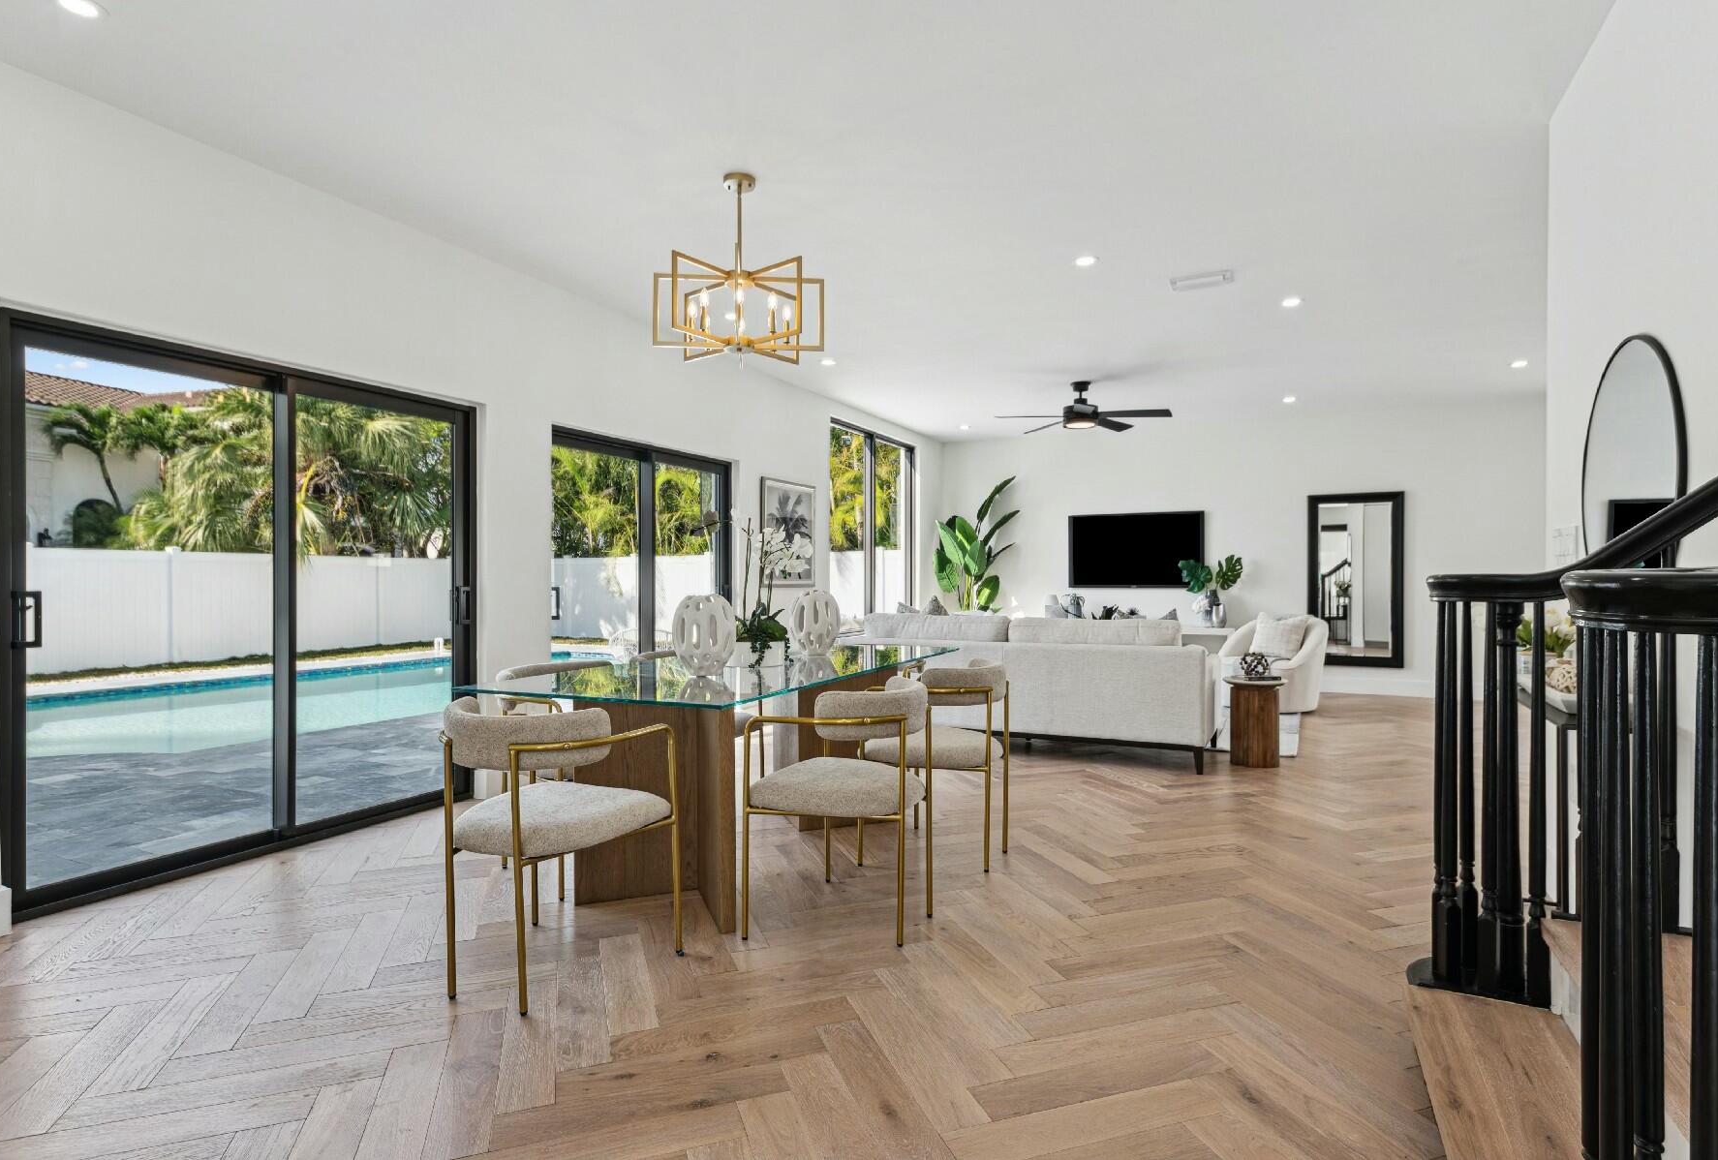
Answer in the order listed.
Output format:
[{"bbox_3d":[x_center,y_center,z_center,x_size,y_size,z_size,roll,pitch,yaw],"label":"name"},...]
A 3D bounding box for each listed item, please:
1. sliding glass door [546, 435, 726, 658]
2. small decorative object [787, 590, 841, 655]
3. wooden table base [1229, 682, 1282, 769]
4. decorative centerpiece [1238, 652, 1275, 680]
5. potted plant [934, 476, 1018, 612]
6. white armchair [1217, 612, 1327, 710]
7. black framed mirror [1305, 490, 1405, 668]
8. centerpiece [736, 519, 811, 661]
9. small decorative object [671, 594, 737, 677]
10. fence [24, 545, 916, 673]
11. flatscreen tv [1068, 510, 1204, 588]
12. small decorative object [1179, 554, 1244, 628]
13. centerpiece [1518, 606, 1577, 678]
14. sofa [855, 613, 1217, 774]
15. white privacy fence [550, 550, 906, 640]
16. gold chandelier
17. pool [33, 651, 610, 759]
[{"bbox_3d":[-1.424,0.116,5.737,0.110,2.000,1.860,0,0,26],"label":"sliding glass door"},{"bbox_3d":[-0.220,0.210,4.260,0.240,0.315,0.240,0,0,0],"label":"small decorative object"},{"bbox_3d":[2.432,0.885,5.347,0.300,0.500,0.280,0,0,26],"label":"wooden table base"},{"bbox_3d":[2.489,0.534,5.463,0.174,0.164,0.174,0,0,26],"label":"decorative centerpiece"},{"bbox_3d":[1.276,-0.023,9.733,0.900,2.220,0.800,0,0,26],"label":"potted plant"},{"bbox_3d":[3.671,0.722,7.702,0.810,0.810,0.820,0,0,-26],"label":"white armchair"},{"bbox_3d":[4.893,0.001,8.595,0.830,1.710,0.050,0,0,26],"label":"black framed mirror"},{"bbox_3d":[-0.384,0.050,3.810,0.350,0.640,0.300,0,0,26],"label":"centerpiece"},{"bbox_3d":[-0.664,0.238,3.738,0.268,0.342,0.268,0,0,0],"label":"small decorative object"},{"bbox_3d":[-5.519,0.434,13.660,10.600,1.870,10.200,0,0,26],"label":"fence"},{"bbox_3d":[3.046,-0.324,9.608,1.450,0.820,0.070,0,0,26],"label":"flatscreen tv"},{"bbox_3d":[3.678,0.113,9.109,0.615,0.763,0.377,0,0,26],"label":"small decorative object"},{"bbox_3d":[2.268,0.204,2.875,0.178,0.238,0.218,0,0,26],"label":"centerpiece"},{"bbox_3d":[1.124,0.693,5.992,2.420,0.860,0.960,0,0,26],"label":"sofa"},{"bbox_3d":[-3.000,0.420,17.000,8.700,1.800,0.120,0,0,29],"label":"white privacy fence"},{"bbox_3d":[-0.493,-1.297,3.589,0.700,0.734,0.660,0,0,3],"label":"gold chandelier"},{"bbox_3d":[-5.954,1.895,10.978,5.200,1.100,9.400,0,0,26],"label":"pool"}]

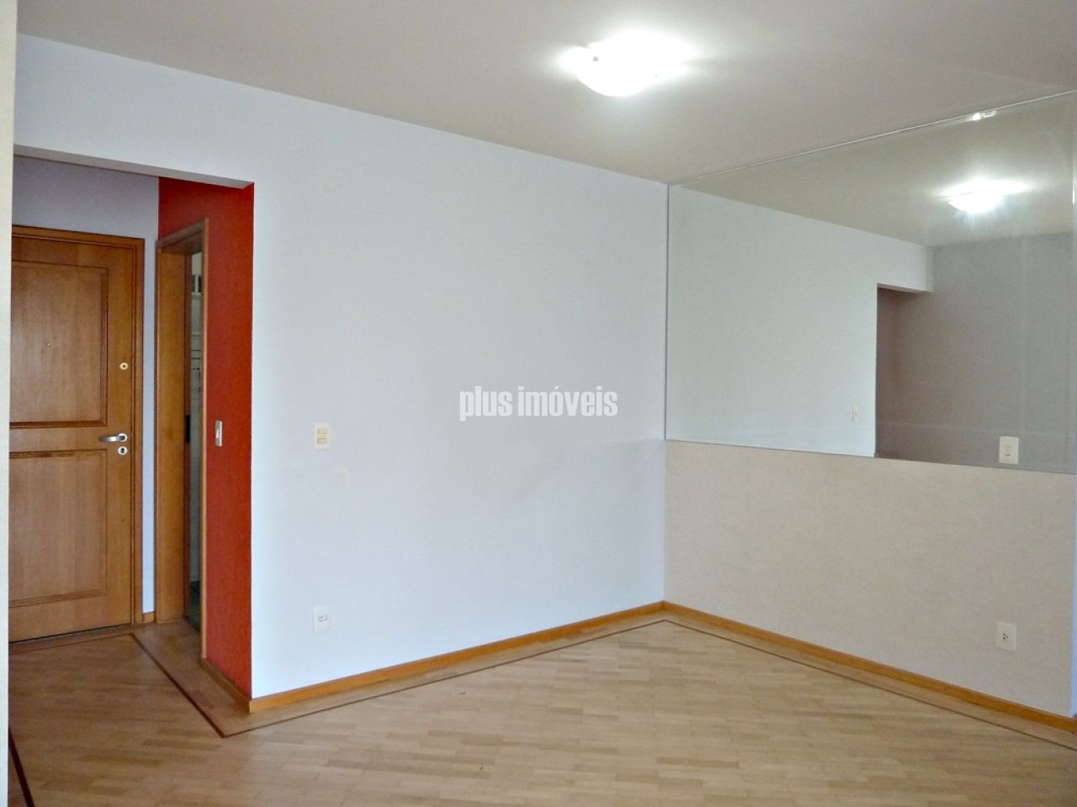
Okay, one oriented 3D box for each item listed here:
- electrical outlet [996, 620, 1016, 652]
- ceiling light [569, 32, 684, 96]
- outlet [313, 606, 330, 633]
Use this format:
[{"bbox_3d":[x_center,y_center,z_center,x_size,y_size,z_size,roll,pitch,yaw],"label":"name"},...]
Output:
[{"bbox_3d":[1.995,0.996,3.321,0.010,0.112,0.074,0,2,-39],"label":"electrical outlet"},{"bbox_3d":[0.304,-1.192,2.886,0.360,0.120,0.360,0,2,-39],"label":"ceiling light"},{"bbox_3d":[-0.943,0.940,3.391,0.072,0.112,0.010,0,2,-39],"label":"outlet"}]

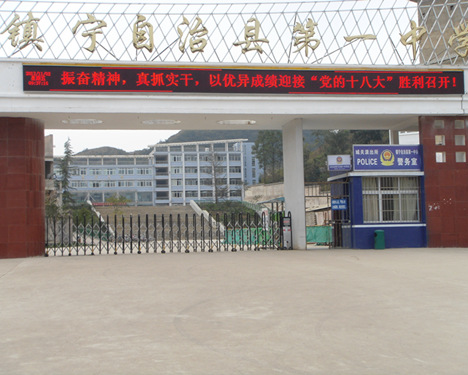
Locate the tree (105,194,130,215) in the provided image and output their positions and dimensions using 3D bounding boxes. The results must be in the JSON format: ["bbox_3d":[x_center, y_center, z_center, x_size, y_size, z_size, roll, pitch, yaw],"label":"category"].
[{"bbox_3d":[-13.632,3.417,94.846,3.100,5.200,3.000,-1,-3,-9],"label":"tree"}]

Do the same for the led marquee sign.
[{"bbox_3d":[0.655,-3.630,27.491,15.150,0.900,0.250,-1,-3,-9],"label":"led marquee sign"}]

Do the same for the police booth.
[{"bbox_3d":[5.216,0.402,29.668,2.834,3.667,2.600,-1,-3,-9],"label":"police booth"}]

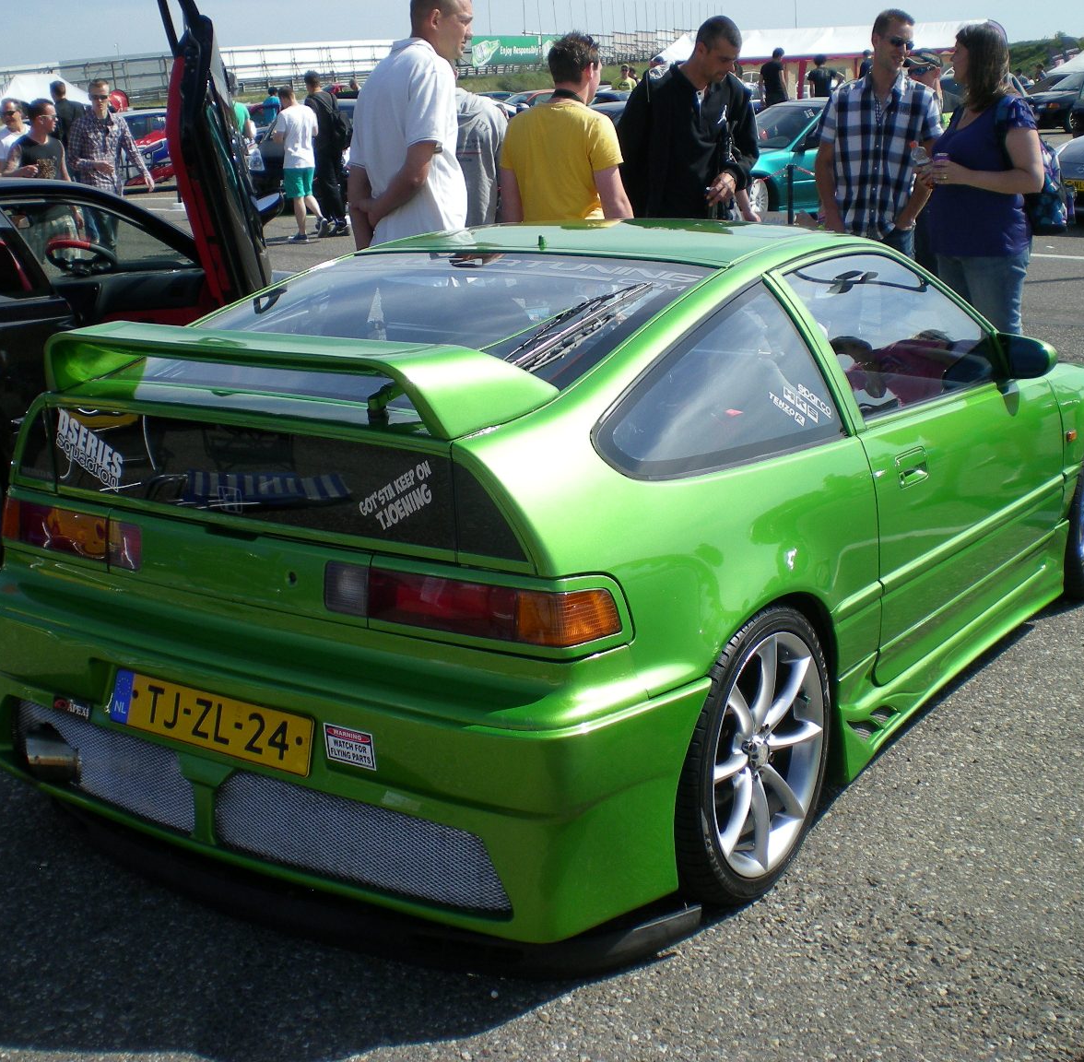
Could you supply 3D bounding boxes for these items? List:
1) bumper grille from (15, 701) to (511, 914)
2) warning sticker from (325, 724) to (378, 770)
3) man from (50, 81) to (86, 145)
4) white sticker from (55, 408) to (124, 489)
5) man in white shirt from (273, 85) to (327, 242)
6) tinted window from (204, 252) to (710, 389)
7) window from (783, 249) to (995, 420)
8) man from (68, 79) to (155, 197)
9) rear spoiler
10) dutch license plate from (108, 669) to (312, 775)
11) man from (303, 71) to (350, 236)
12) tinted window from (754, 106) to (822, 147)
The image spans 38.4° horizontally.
[{"bbox_3d":[-0.609,0.502,2.931,1.290,0.190,0.090,9,19,34],"label":"bumper grille"},{"bbox_3d":[-0.335,0.377,2.715,0.110,0.070,0.005,8,22,33],"label":"warning sticker"},{"bbox_3d":[-5.440,-4.282,18.039,0.520,1.800,0.360,-10,18,-28],"label":"man"},{"bbox_3d":[-0.890,-0.161,3.065,0.200,0.085,0.005,30,29,26],"label":"white sticker"},{"bbox_3d":[-2.679,-4.055,17.224,0.500,1.690,0.440,-14,20,-38],"label":"man in white shirt"},{"bbox_3d":[-0.269,-0.453,3.224,1.020,0.090,0.850,9,30,34],"label":"tinted window"},{"bbox_3d":[0.871,-0.485,3.711,0.060,0.390,0.960,-23,-1,37],"label":"window"},{"bbox_3d":[-3.603,-2.825,12.939,0.660,1.800,0.440,-11,18,-30],"label":"man"},{"bbox_3d":[-0.489,-0.313,2.929,1.000,0.150,0.345,9,18,34],"label":"rear spoiler"},{"bbox_3d":[-0.624,0.353,2.906,0.520,0.110,0.012,9,2,34],"label":"dutch license plate"},{"bbox_3d":[-2.421,-4.301,17.739,0.430,1.800,0.490,13,21,43],"label":"man"},{"bbox_3d":[2.499,-4.306,16.600,0.720,0.120,1.280,-44,29,-13],"label":"tinted window"}]

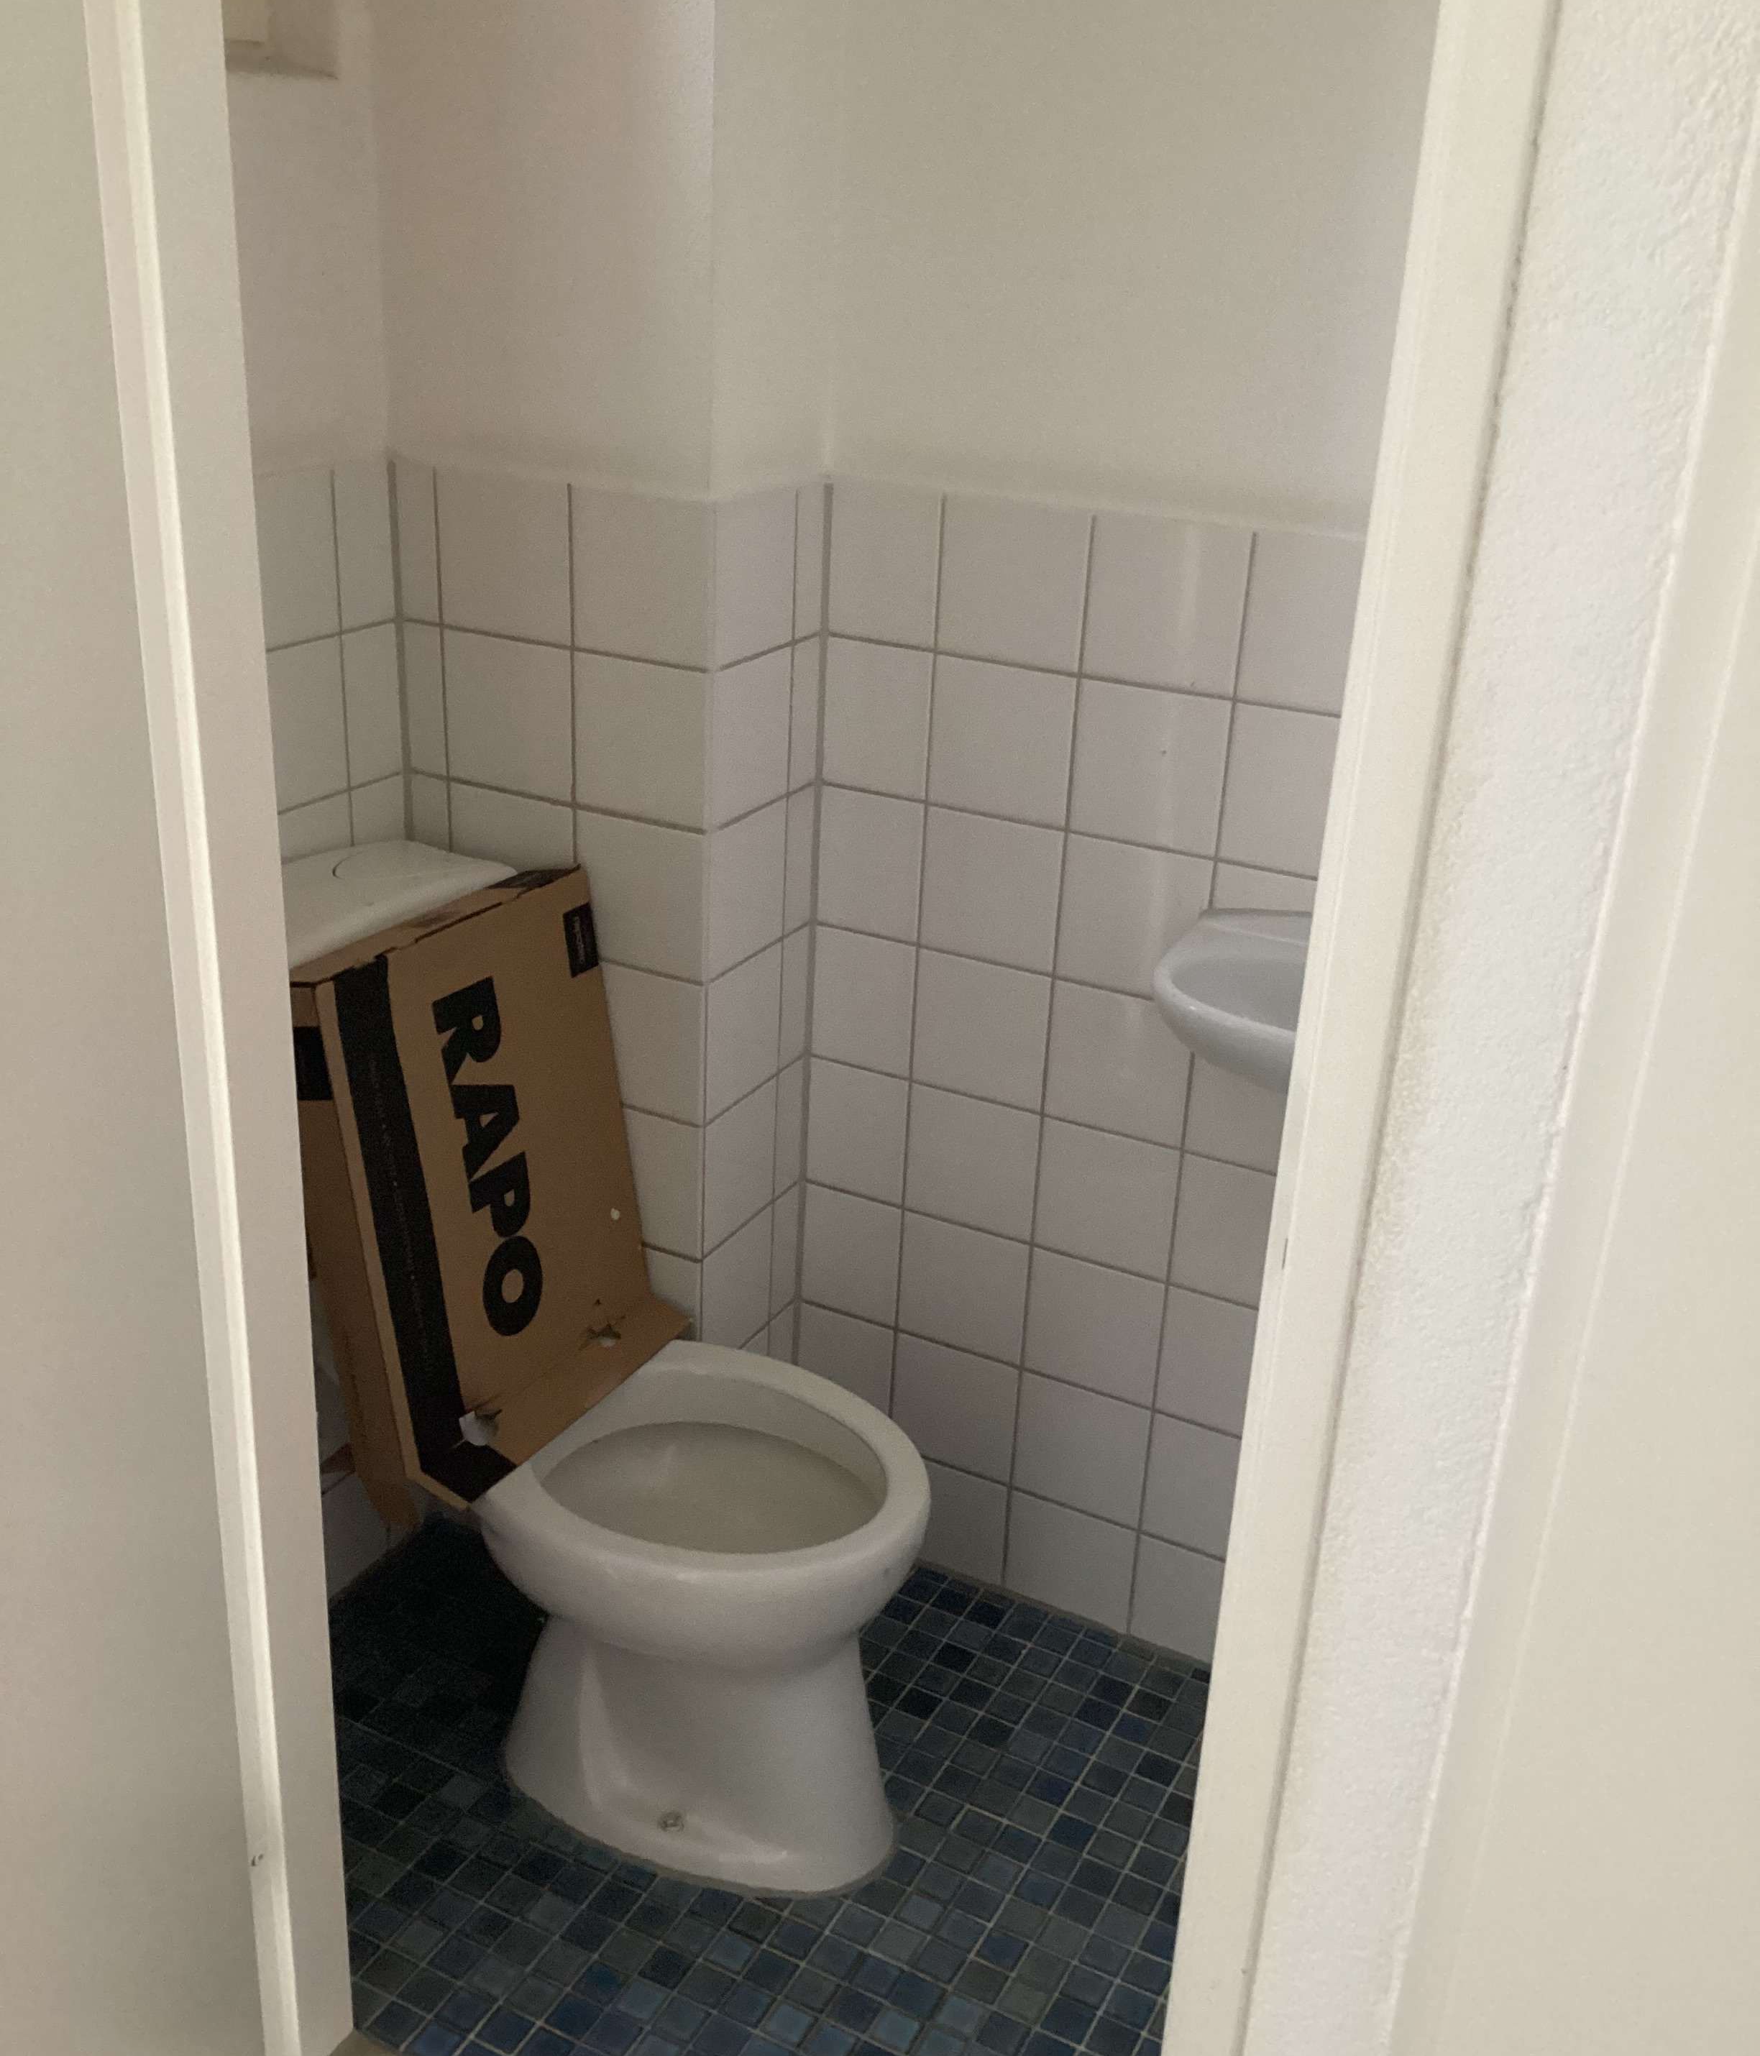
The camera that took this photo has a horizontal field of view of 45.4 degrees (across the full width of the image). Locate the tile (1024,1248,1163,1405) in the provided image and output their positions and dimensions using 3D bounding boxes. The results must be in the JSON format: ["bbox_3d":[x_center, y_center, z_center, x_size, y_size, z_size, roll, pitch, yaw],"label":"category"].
[{"bbox_3d":[0.226,0.315,2.213,0.148,0.149,0.009,14,26,24],"label":"tile"}]

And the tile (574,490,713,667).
[{"bbox_3d":[-0.214,-0.410,1.915,0.150,0.149,0.009,14,26,24],"label":"tile"}]

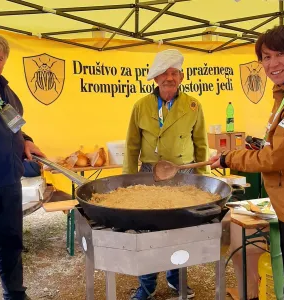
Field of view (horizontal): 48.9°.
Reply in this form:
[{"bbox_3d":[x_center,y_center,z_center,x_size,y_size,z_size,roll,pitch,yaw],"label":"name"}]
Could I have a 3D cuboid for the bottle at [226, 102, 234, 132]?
[{"bbox_3d":[0.981,-0.367,3.480,0.087,0.334,0.087,-1,6,0],"label":"bottle"}]

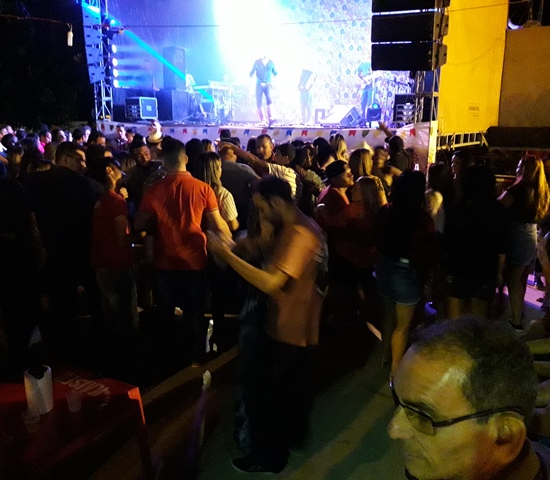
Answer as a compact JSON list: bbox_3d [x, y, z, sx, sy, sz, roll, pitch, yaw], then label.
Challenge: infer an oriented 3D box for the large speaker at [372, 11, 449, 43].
[{"bbox_3d":[2.095,-3.271,8.038,0.980,0.370,0.600,9,21,32],"label":"large speaker"}]

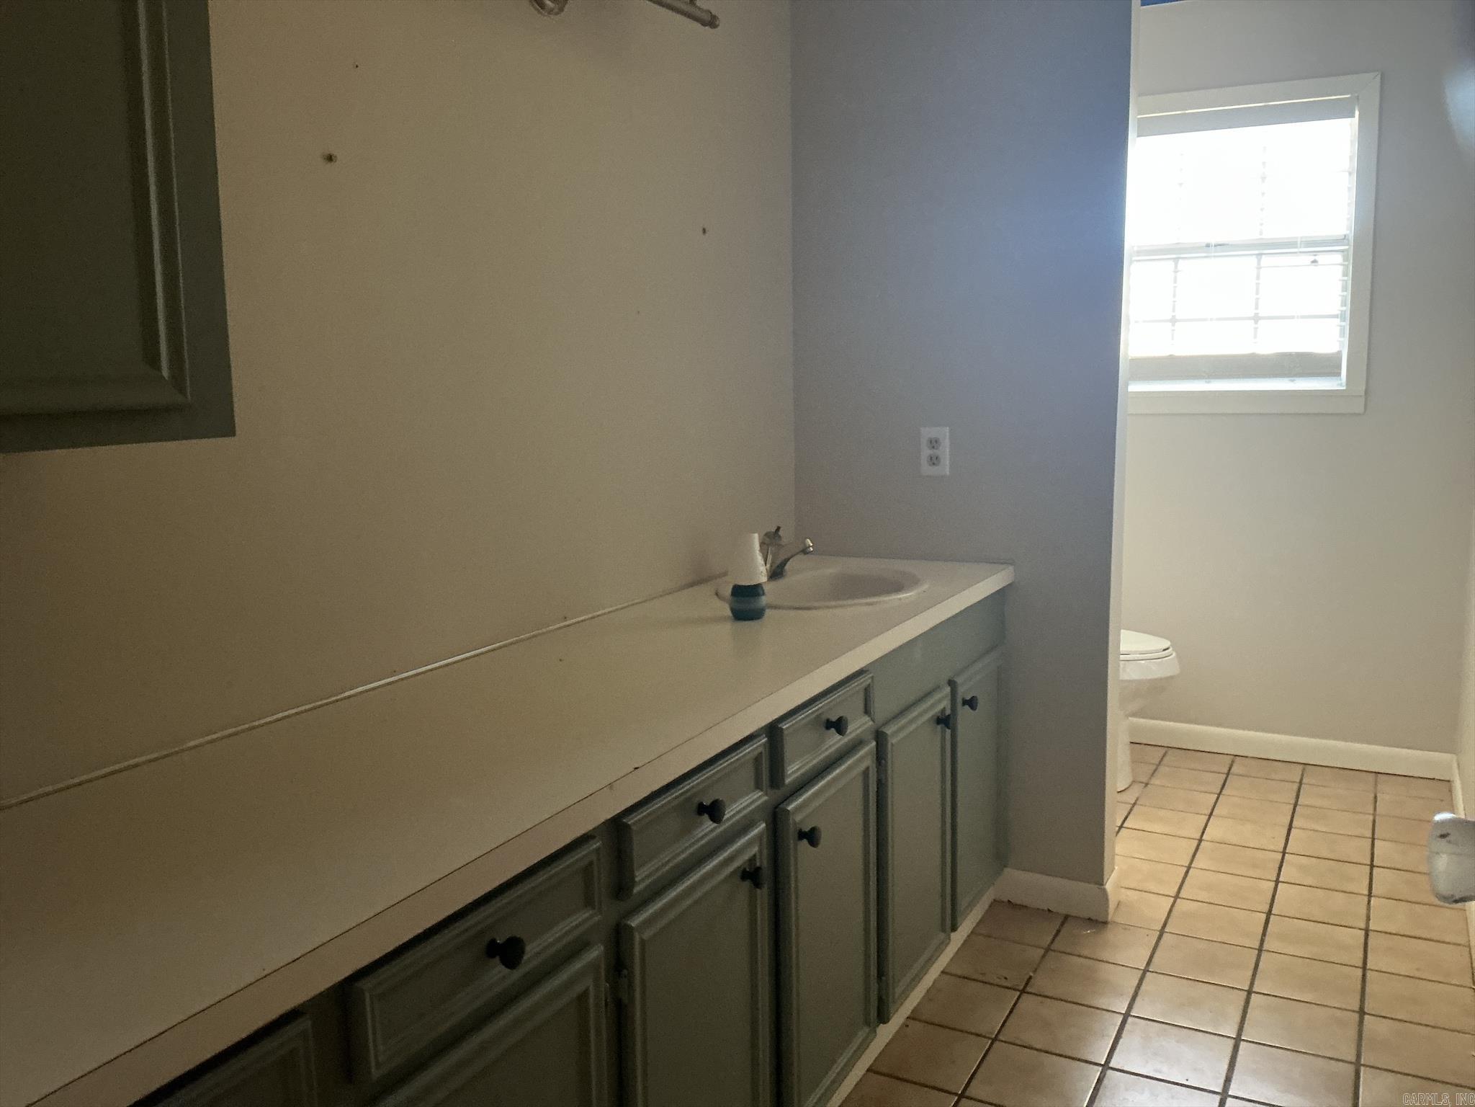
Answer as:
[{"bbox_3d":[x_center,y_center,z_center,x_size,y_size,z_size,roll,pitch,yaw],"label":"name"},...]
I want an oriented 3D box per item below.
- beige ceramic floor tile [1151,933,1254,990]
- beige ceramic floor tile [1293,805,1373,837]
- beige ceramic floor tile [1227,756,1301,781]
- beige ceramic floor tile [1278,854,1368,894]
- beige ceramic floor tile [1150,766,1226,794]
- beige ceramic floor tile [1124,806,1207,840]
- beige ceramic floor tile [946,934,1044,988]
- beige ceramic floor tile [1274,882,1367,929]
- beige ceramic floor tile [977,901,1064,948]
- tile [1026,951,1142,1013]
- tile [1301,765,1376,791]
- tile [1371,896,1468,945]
[{"bbox_3d":[1.025,0.899,2.622,0.200,0.010,0.195,3,10,29],"label":"beige ceramic floor tile"},{"bbox_3d":[1.689,0.760,3.378,0.200,0.010,0.195,3,10,29],"label":"beige ceramic floor tile"},{"bbox_3d":[1.699,0.696,3.826,0.199,0.009,0.199,3,9,29],"label":"beige ceramic floor tile"},{"bbox_3d":[1.492,0.817,3.028,0.196,0.010,0.198,3,9,29],"label":"beige ceramic floor tile"},{"bbox_3d":[1.433,0.719,3.787,0.199,0.010,0.198,3,10,29],"label":"beige ceramic floor tile"},{"bbox_3d":[1.225,0.771,3.402,0.199,0.009,0.199,3,9,29],"label":"beige ceramic floor tile"},{"bbox_3d":[0.560,0.893,2.608,0.182,0.010,0.198,3,9,29],"label":"beige ceramic floor tile"},{"bbox_3d":[1.400,0.849,2.864,0.200,0.010,0.195,3,10,29],"label":"beige ceramic floor tile"},{"bbox_3d":[0.669,0.881,2.830,0.185,0.010,0.198,3,10,29],"label":"beige ceramic floor tile"},{"bbox_3d":[0.739,0.910,2.529,0.199,0.009,0.199,3,9,29],"label":"tile"},{"bbox_3d":[1.899,0.712,3.760,0.199,0.010,0.198,3,10,29],"label":"tile"},{"bbox_3d":[1.589,0.865,2.784,0.192,0.010,0.198,3,10,29],"label":"tile"}]

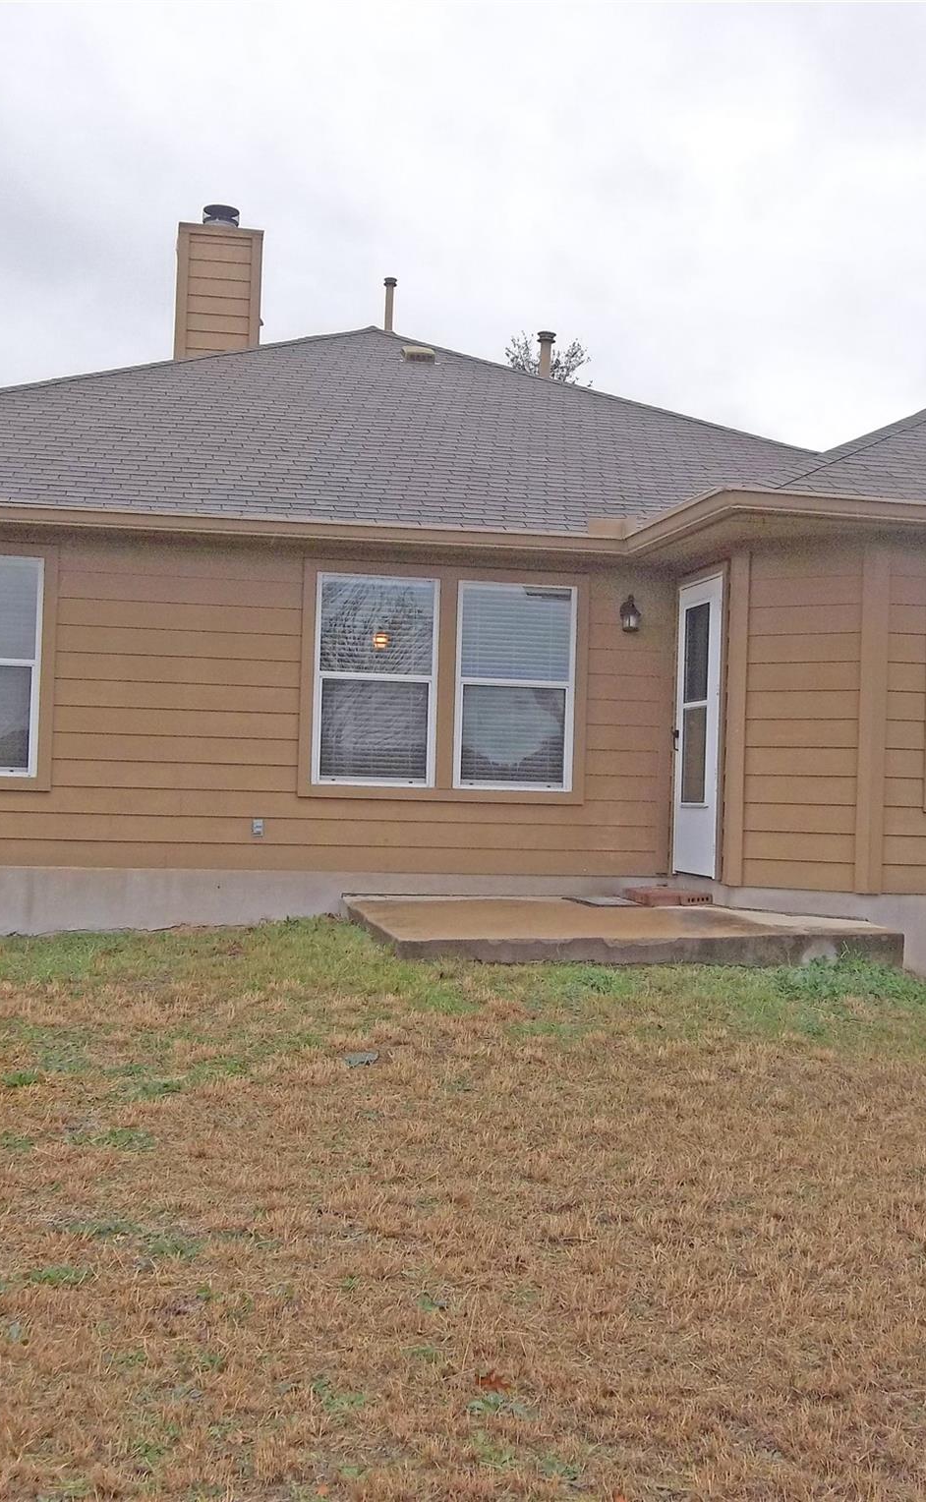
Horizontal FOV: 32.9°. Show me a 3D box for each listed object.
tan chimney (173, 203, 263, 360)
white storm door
[{"bbox_3d":[-2.569,-4.552,16.368,0.860,1.592,0.824,2,-2,-12],"label":"tan chimney"},{"bbox_3d":[1.660,-0.156,11.073,0.064,2.090,0.860,2,-2,-12],"label":"white storm door"}]

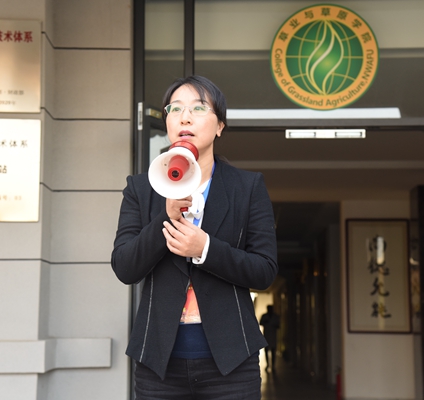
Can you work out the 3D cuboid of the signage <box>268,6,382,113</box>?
[{"bbox_3d":[0.702,-0.881,6.800,0.665,0.665,0.030,0,-7,1],"label":"signage"}]

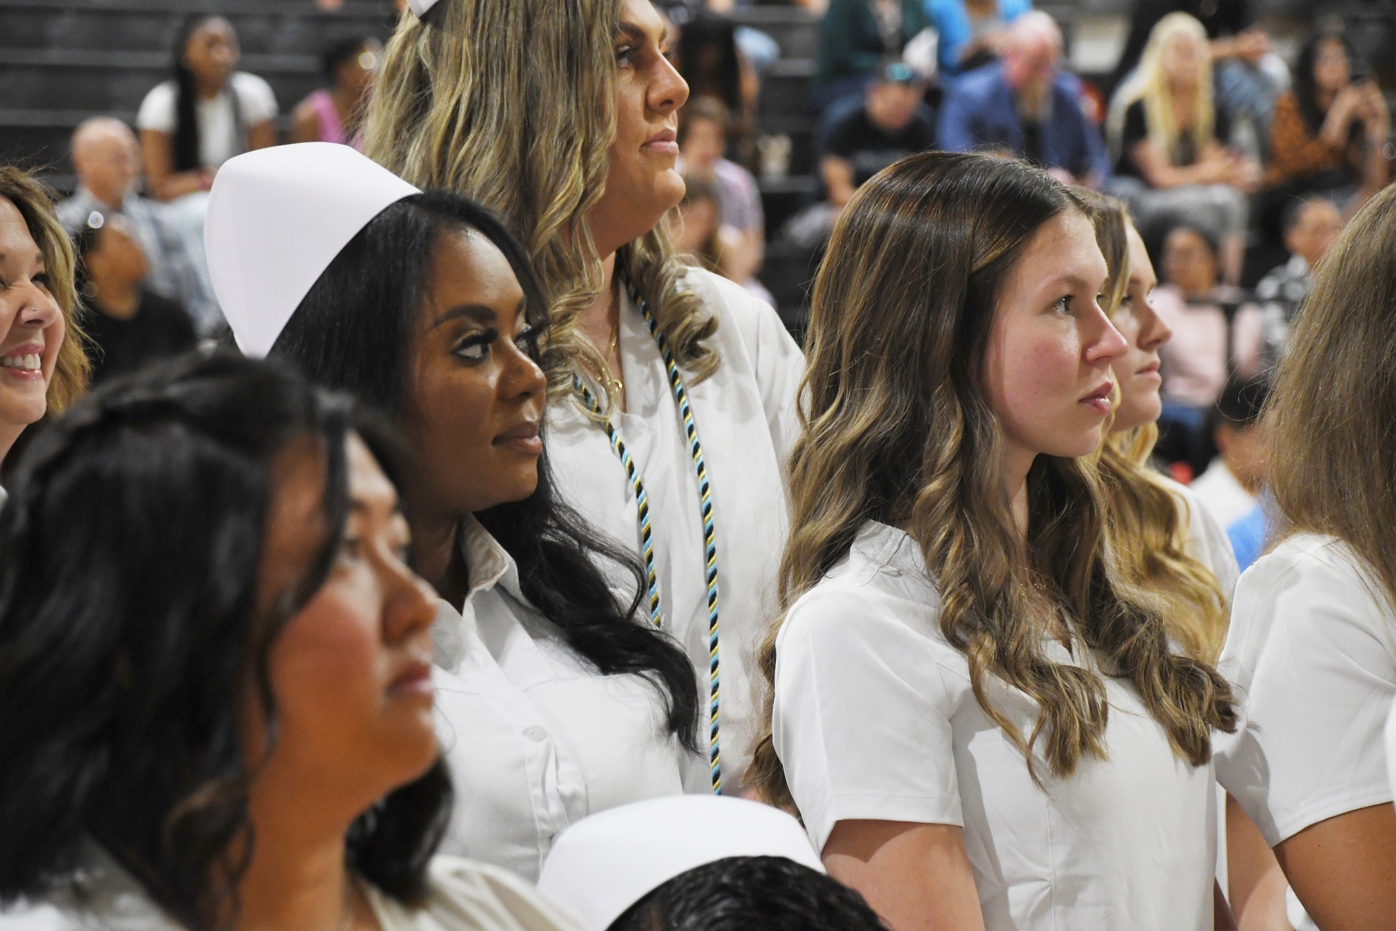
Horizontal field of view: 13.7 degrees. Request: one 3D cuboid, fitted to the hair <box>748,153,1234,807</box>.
[{"bbox_3d":[0.219,0.011,4.350,0.310,0.490,0.290,1,2,30],"label":"hair"}]

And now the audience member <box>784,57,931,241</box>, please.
[{"bbox_3d":[0.524,-0.675,17.100,0.540,1.030,0.750,0,2,3],"label":"audience member"}]

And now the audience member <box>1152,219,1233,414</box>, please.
[{"bbox_3d":[1.402,-0.154,16.300,0.450,1.050,0.620,0,2,0],"label":"audience member"}]

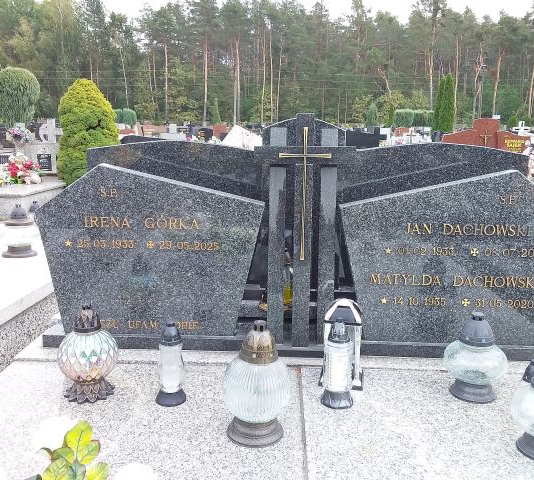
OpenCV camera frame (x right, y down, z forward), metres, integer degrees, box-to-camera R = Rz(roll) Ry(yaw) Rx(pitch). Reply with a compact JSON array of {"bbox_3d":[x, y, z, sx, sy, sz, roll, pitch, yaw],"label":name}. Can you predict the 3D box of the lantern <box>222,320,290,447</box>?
[{"bbox_3d":[-0.028,0.374,1.394,0.178,0.316,0.178,1,12,2],"label":"lantern"}]

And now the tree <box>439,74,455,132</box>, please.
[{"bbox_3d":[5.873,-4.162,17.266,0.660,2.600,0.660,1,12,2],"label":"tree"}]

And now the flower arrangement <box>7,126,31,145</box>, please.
[{"bbox_3d":[-3.984,-1.691,8.300,0.360,0.290,0.280,0,13,0],"label":"flower arrangement"}]

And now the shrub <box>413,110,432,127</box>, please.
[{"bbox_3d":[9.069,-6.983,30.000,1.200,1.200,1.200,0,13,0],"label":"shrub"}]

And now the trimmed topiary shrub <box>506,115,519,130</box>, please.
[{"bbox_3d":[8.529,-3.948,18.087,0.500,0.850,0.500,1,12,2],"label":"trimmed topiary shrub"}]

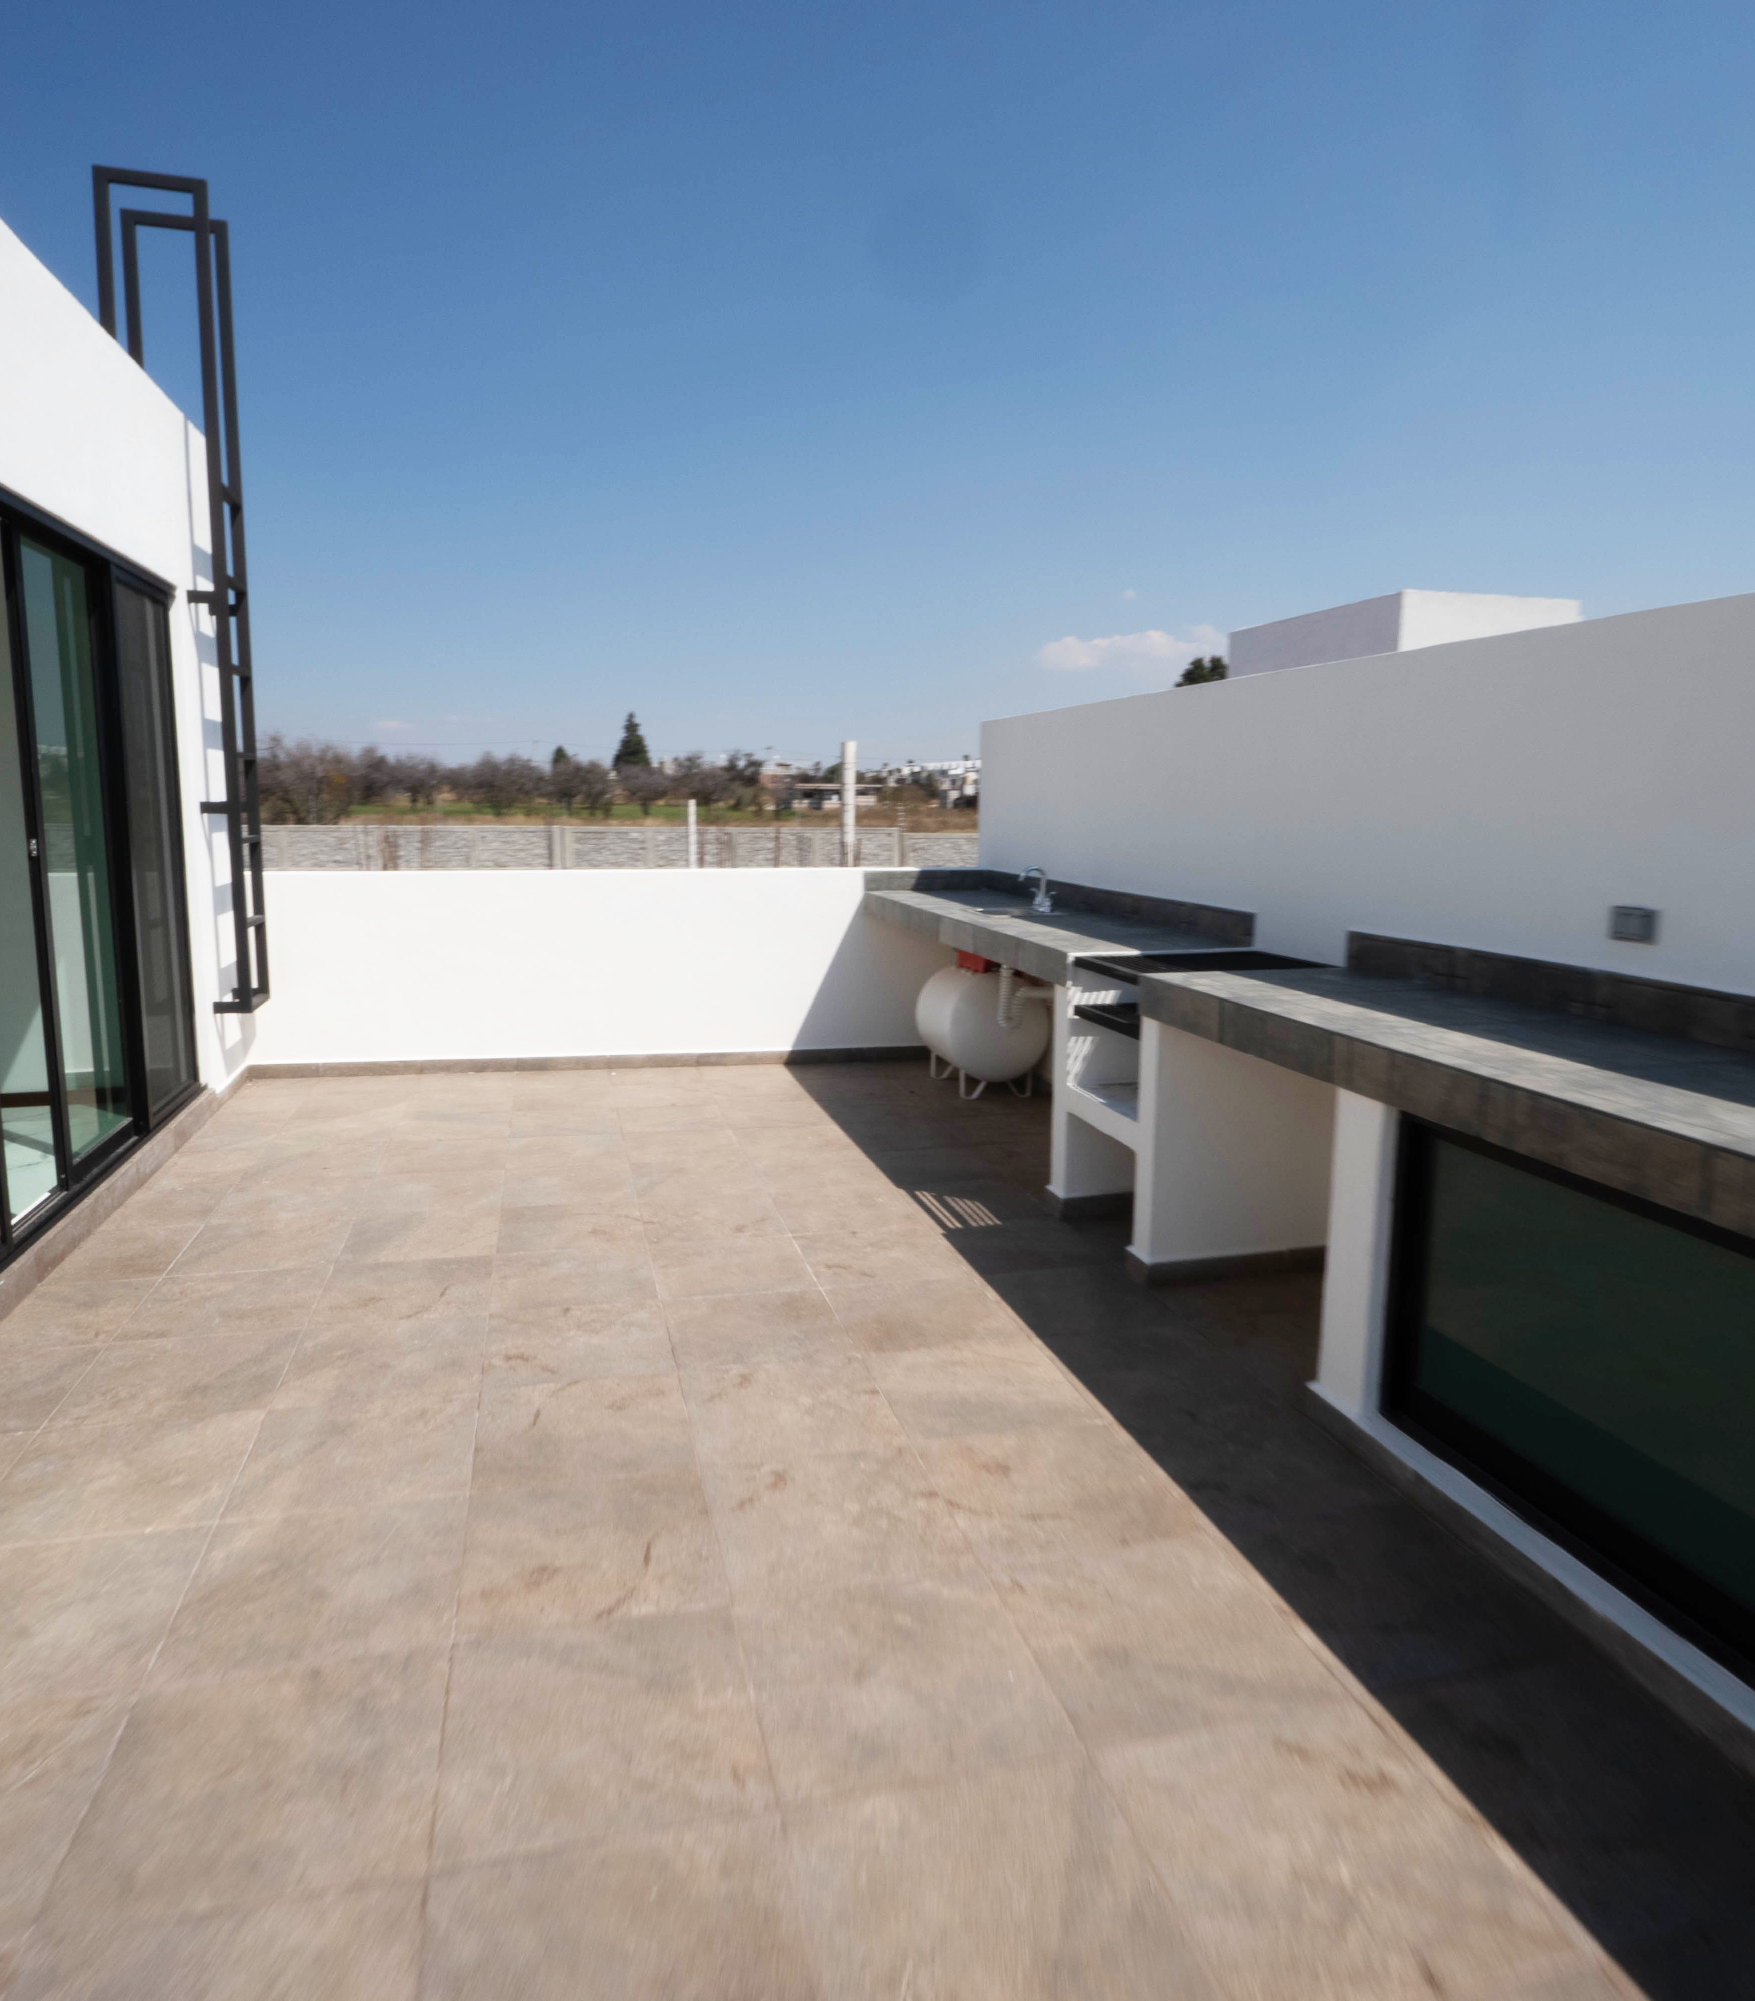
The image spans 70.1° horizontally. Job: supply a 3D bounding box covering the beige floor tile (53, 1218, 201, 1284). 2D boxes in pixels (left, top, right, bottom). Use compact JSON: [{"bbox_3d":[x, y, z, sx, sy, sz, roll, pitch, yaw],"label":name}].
[{"bbox_3d":[-2.236,0.757,3.738,0.300,0.010,0.450,-1,9,-15],"label":"beige floor tile"}]

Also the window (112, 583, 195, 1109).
[{"bbox_3d":[-2.747,-0.566,4.762,0.040,1.917,0.625,-1,9,-15],"label":"window"}]

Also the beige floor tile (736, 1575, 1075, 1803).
[{"bbox_3d":[0.026,1.090,2.016,0.453,0.012,0.447,-1,9,-15],"label":"beige floor tile"}]

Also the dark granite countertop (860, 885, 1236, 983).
[{"bbox_3d":[0.623,-0.308,5.475,0.731,0.110,2.705,-1,9,-15],"label":"dark granite countertop"}]

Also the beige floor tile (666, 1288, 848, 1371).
[{"bbox_3d":[-0.320,0.866,3.310,0.450,0.010,0.450,-1,9,-15],"label":"beige floor tile"}]

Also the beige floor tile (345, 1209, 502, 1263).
[{"bbox_3d":[-1.417,0.736,3.907,0.450,0.010,0.452,-1,9,-15],"label":"beige floor tile"}]

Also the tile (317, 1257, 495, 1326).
[{"bbox_3d":[-1.302,0.805,3.475,0.450,0.010,0.452,-1,9,-15],"label":"tile"}]

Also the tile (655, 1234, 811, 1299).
[{"bbox_3d":[-0.431,0.790,3.704,0.450,0.010,0.452,-1,9,-15],"label":"tile"}]

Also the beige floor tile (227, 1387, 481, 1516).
[{"bbox_3d":[-1.073,0.944,2.611,0.450,0.010,0.452,-1,9,-15],"label":"beige floor tile"}]

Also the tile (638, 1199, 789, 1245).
[{"bbox_3d":[-0.550,0.724,4.179,0.450,0.010,0.450,-1,9,-15],"label":"tile"}]

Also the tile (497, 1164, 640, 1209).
[{"bbox_3d":[-1.106,0.661,4.498,0.450,0.010,0.450,-1,9,-15],"label":"tile"}]

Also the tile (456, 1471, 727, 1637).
[{"bbox_3d":[-0.530,1.017,2.326,0.450,0.010,0.450,-1,9,-15],"label":"tile"}]

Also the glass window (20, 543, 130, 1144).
[{"bbox_3d":[-2.619,-0.461,4.117,0.019,1.925,0.607,-1,9,-15],"label":"glass window"}]

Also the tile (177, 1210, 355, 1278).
[{"bbox_3d":[-1.871,0.750,3.833,0.450,0.010,0.450,-1,9,-15],"label":"tile"}]

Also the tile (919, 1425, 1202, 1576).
[{"bbox_3d":[0.355,1.013,2.570,0.451,0.012,0.453,-1,9,-15],"label":"tile"}]

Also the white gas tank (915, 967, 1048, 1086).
[{"bbox_3d":[0.504,0.107,6.084,0.500,0.520,0.750,-1,9,-15],"label":"white gas tank"}]

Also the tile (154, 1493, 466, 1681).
[{"bbox_3d":[-0.978,1.032,2.221,0.449,0.012,0.453,-1,9,-15],"label":"tile"}]

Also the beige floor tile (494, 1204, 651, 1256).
[{"bbox_3d":[-0.999,0.741,4.091,0.451,0.012,0.458,-1,9,-15],"label":"beige floor tile"}]

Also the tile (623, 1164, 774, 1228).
[{"bbox_3d":[-0.601,0.688,4.340,0.450,0.010,0.520,-1,9,-15],"label":"tile"}]

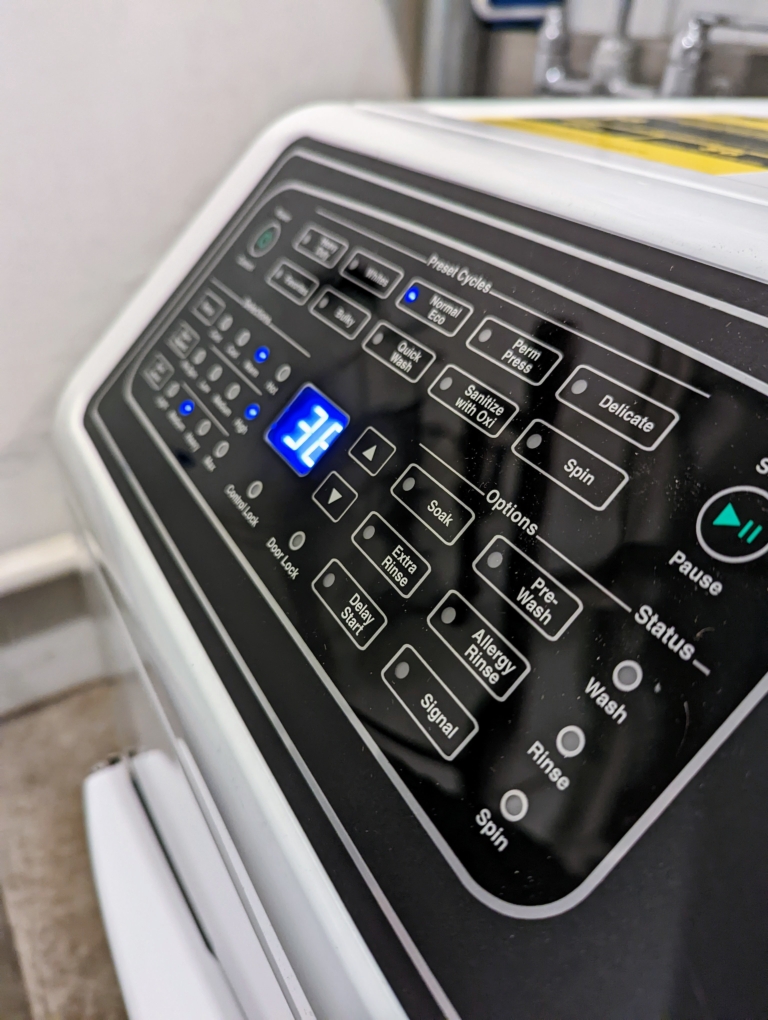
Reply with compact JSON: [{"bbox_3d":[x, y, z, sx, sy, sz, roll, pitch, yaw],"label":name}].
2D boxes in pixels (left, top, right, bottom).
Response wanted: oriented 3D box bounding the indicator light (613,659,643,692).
[{"bbox_3d":[0.047,0.032,0.137,0.006,0.003,0.006,-51,46,5],"label":"indicator light"}]

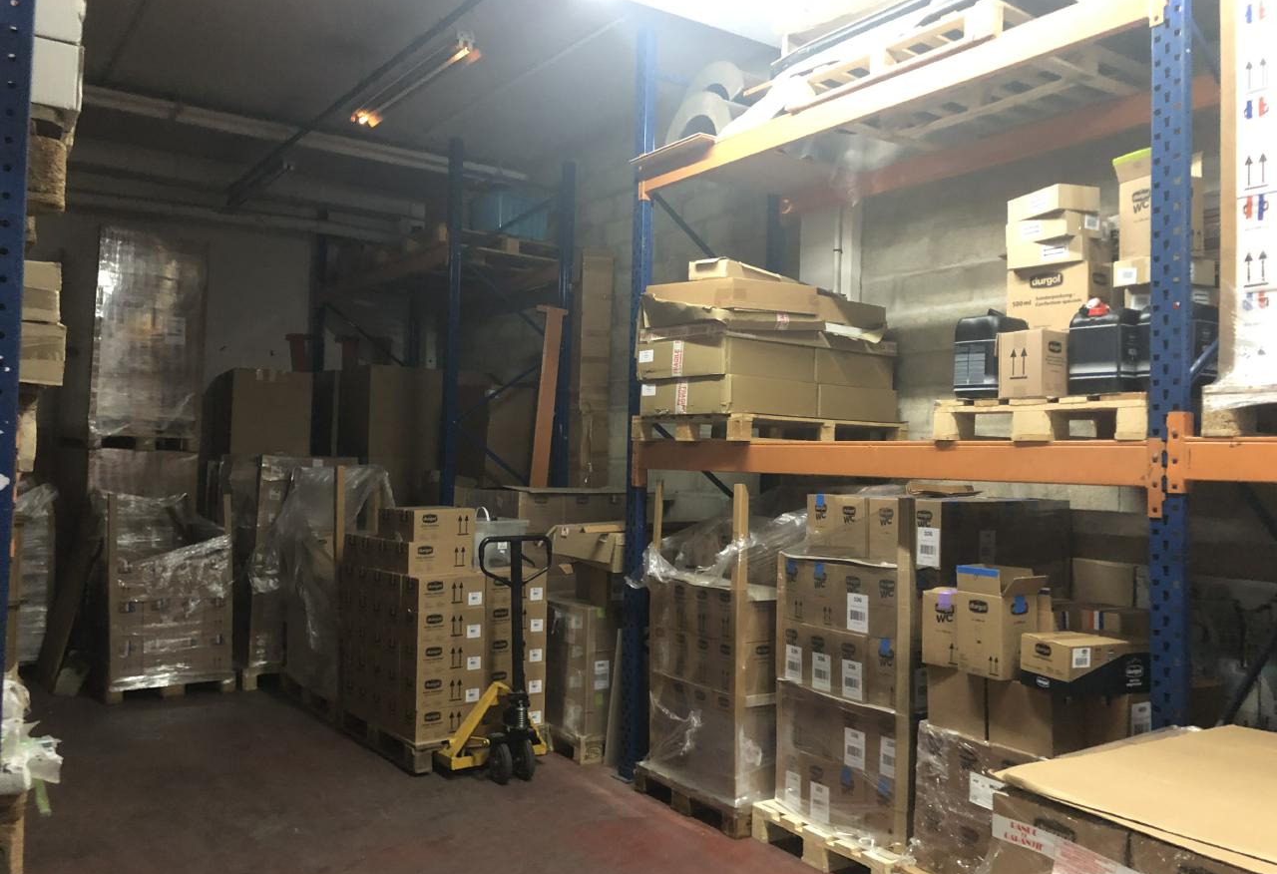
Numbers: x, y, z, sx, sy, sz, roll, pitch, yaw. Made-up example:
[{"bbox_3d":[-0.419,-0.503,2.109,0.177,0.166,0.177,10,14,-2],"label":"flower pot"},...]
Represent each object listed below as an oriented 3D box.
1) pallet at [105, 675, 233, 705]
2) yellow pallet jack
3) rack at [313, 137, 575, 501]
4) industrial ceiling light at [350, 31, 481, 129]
[{"bbox_3d":[-3.486,1.689,7.455,0.800,0.145,1.200,2,-2,-35],"label":"pallet"},{"bbox_3d":[-0.957,1.148,5.848,0.570,1.260,1.460,2,-2,-35],"label":"yellow pallet jack"},{"bbox_3d":[-1.771,-0.131,8.694,1.070,3.920,2.950,2,-2,-35],"label":"rack"},{"bbox_3d":[-1.297,-1.996,5.883,0.180,0.130,1.530,2,-2,-35],"label":"industrial ceiling light"}]

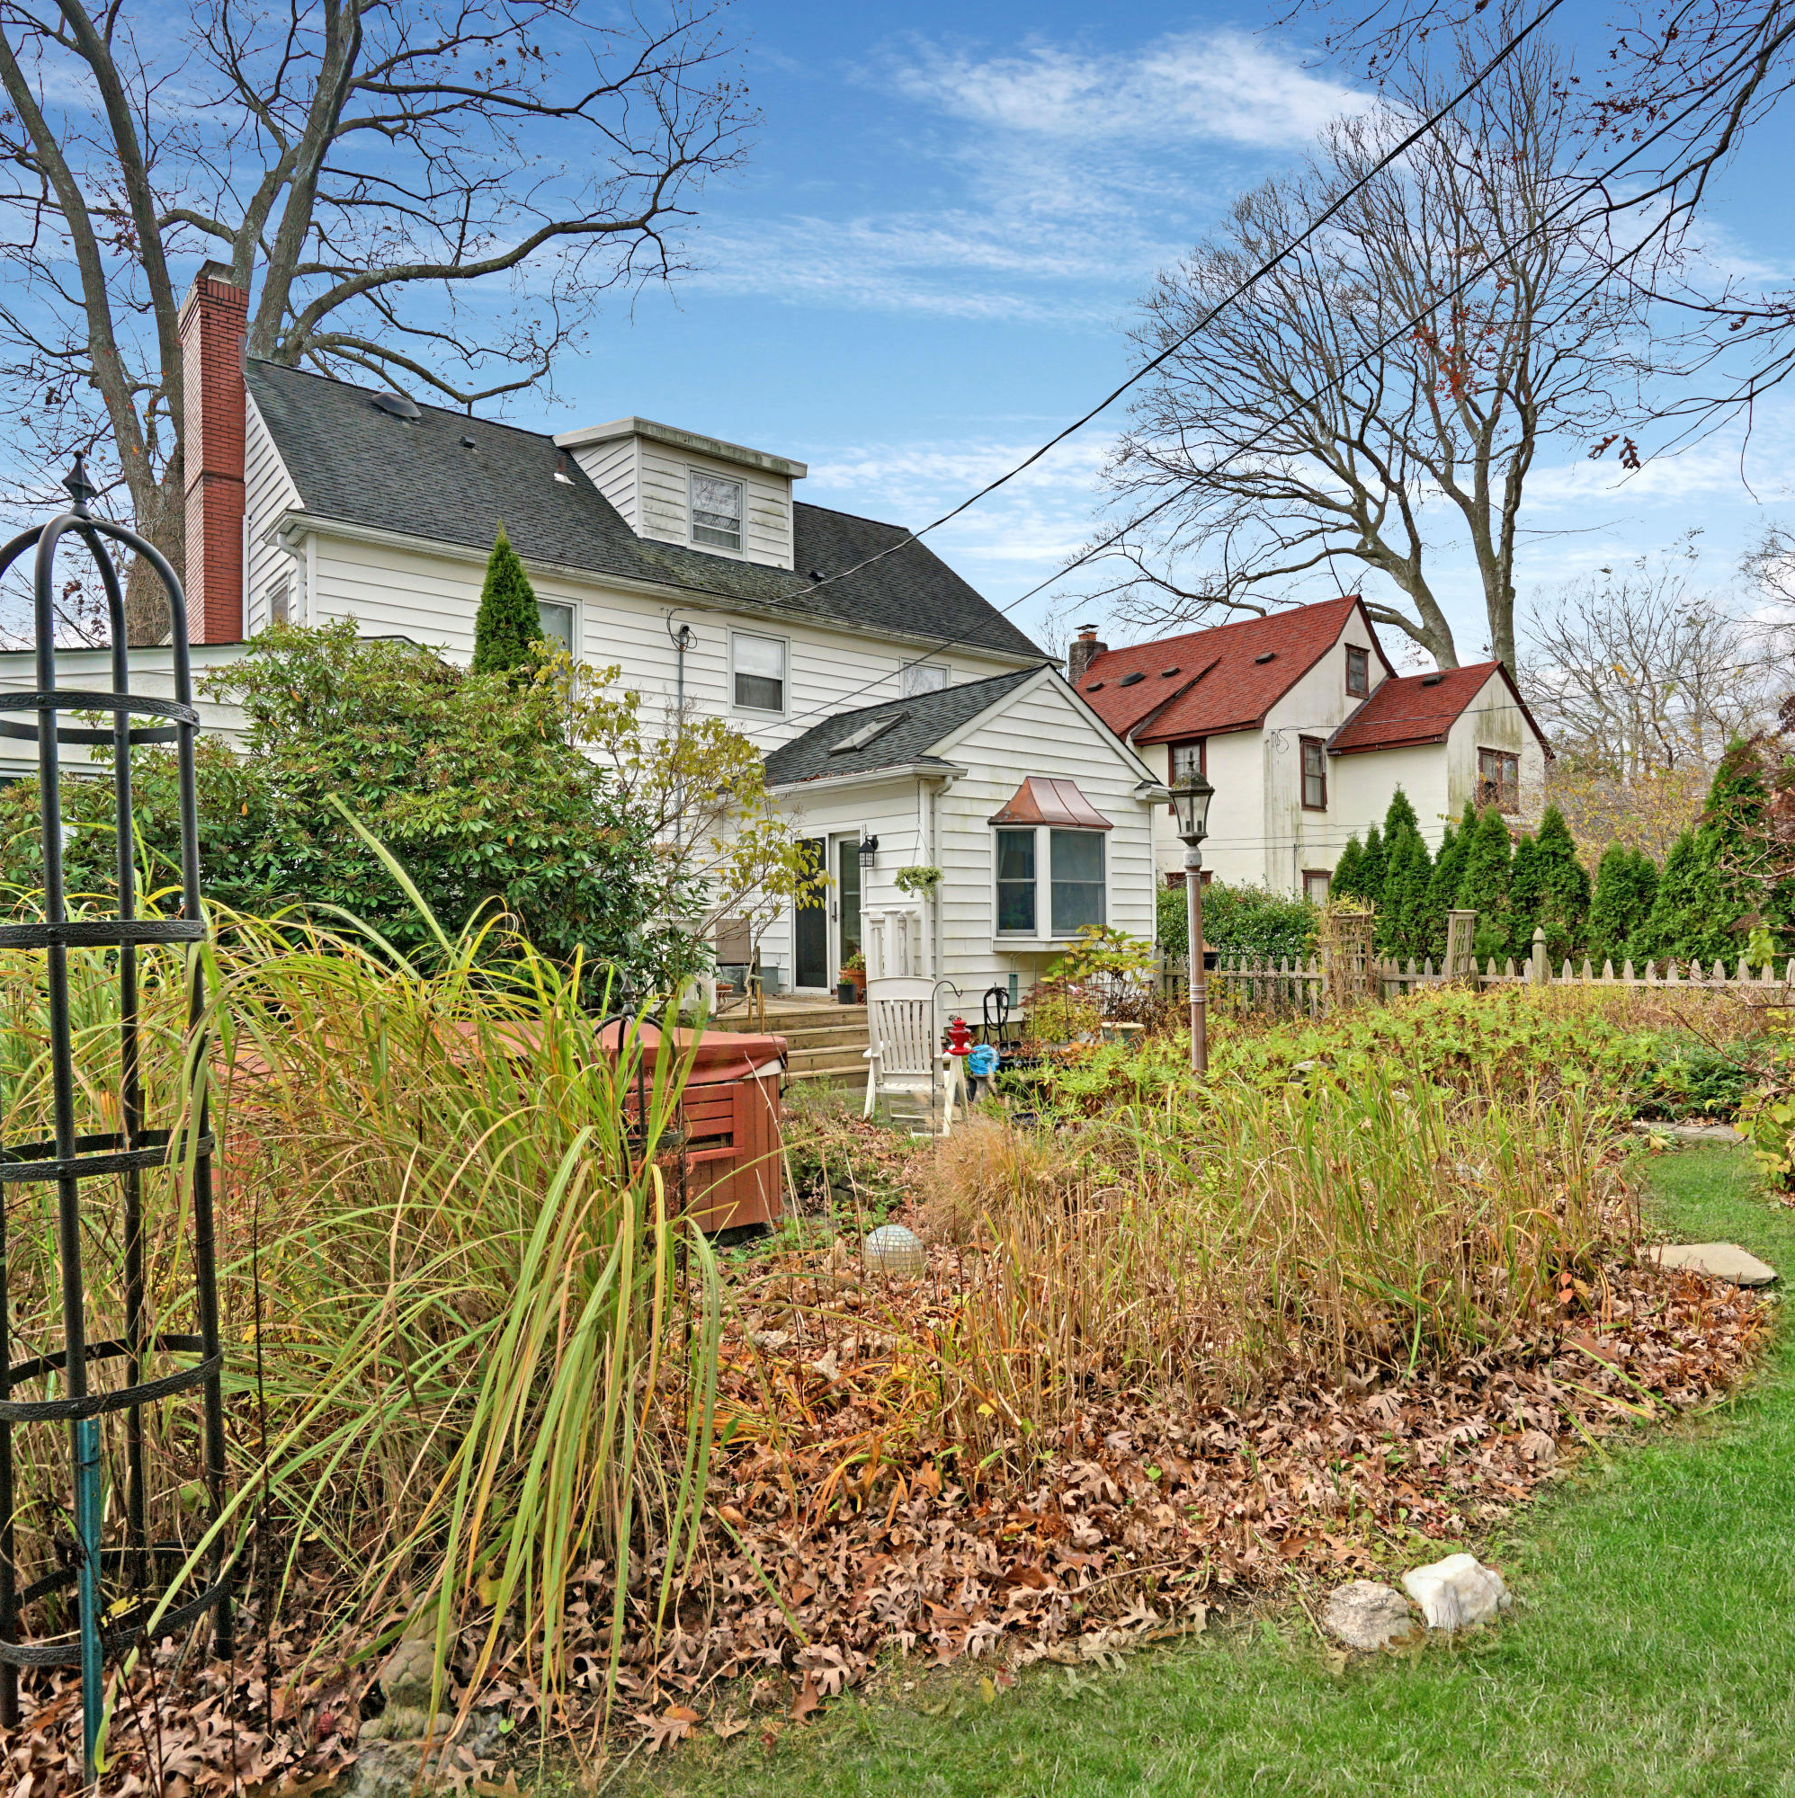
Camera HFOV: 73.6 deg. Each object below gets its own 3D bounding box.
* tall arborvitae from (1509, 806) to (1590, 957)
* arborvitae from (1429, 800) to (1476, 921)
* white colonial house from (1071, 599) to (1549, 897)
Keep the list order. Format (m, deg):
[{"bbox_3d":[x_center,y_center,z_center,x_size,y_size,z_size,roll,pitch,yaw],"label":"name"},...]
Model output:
[{"bbox_3d":[8.178,0.354,14.969,0.924,3.030,0.924,-1,-1,0],"label":"tall arborvitae"},{"bbox_3d":[7.918,0.259,16.767,0.758,3.297,0.758,-1,-1,0],"label":"arborvitae"},{"bbox_3d":[8.372,-2.575,29.000,8.500,9.650,11.200,0,-2,-40],"label":"white colonial house"}]

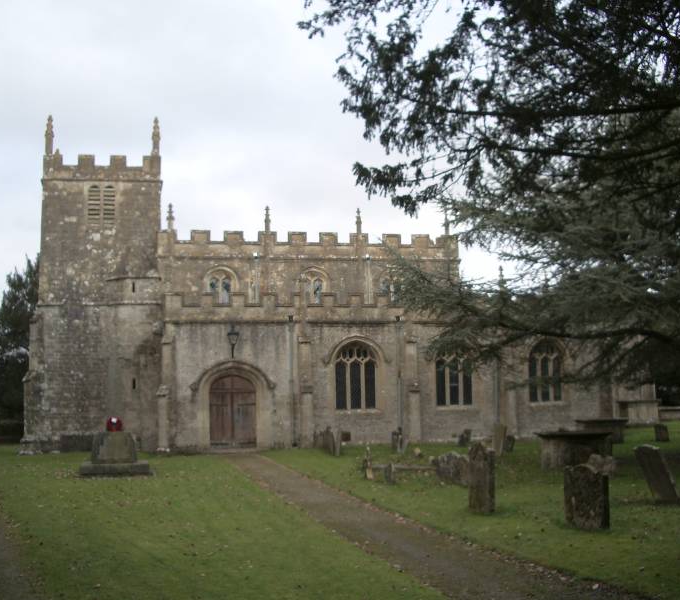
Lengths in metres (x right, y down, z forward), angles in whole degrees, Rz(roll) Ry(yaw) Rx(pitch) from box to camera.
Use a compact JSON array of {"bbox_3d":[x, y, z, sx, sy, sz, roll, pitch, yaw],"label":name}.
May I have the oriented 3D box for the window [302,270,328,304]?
[{"bbox_3d":[-1.114,-0.500,36.779,1.140,1.620,0.300,0,-7,-9],"label":"window"}]

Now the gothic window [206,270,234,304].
[{"bbox_3d":[-5.338,-0.491,36.131,1.200,1.620,0.300,0,-7,-9],"label":"gothic window"}]

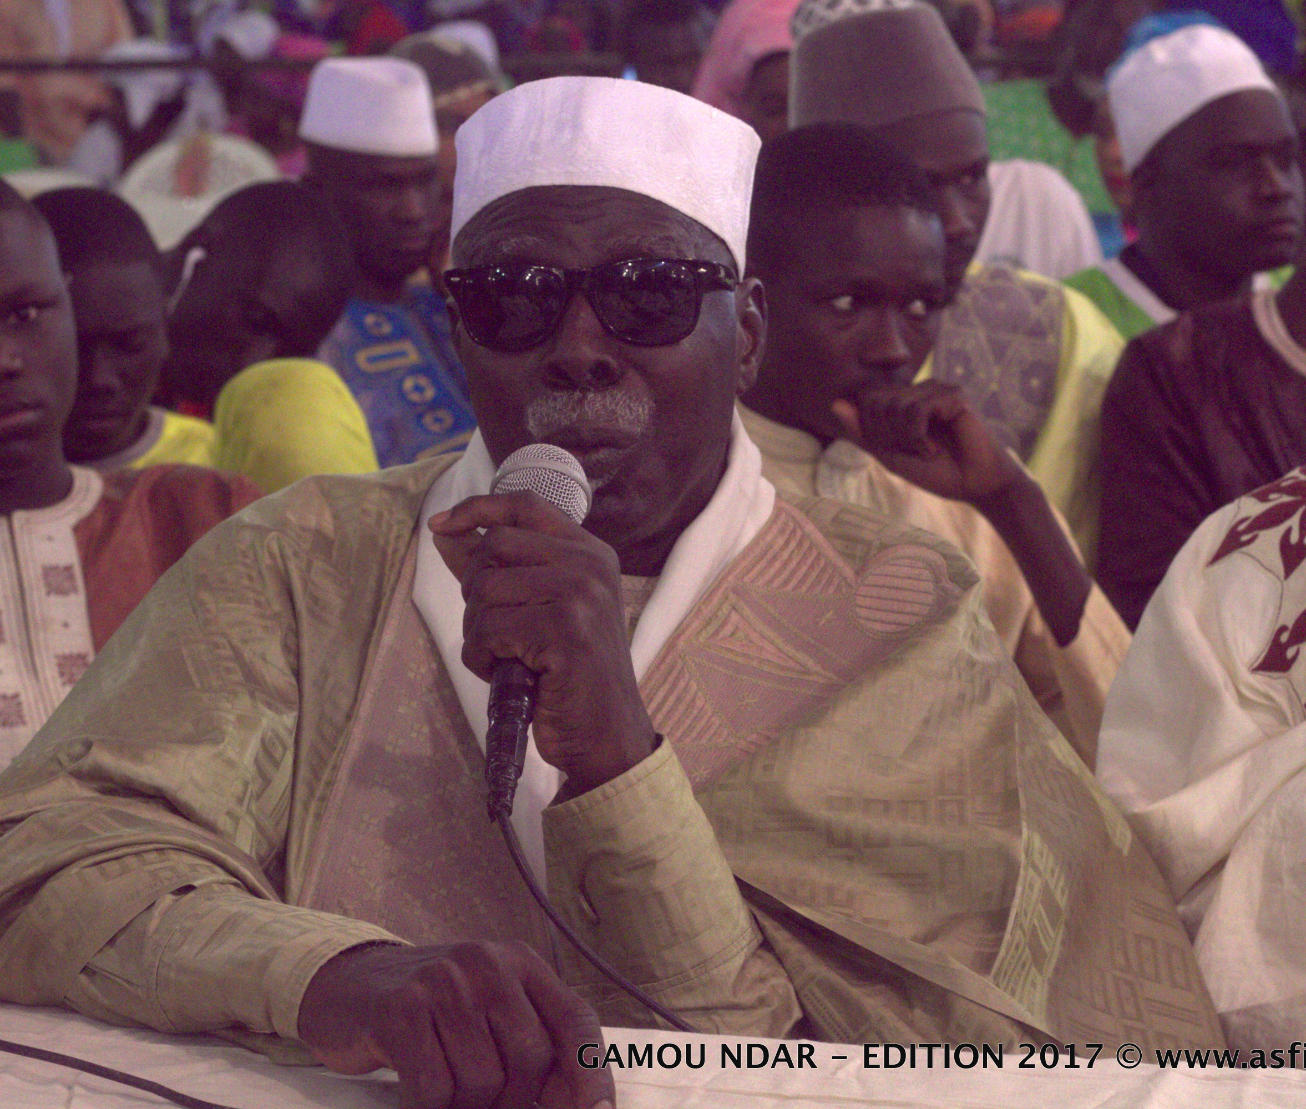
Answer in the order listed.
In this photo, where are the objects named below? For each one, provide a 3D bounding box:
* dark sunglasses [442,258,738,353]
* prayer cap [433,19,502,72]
[{"bbox_3d":[-0.028,-0.135,1.980,0.146,0.051,0.148,-1,2,9],"label":"dark sunglasses"},{"bbox_3d":[-0.374,-0.960,6.800,0.175,0.100,0.185,-1,5,-9],"label":"prayer cap"}]

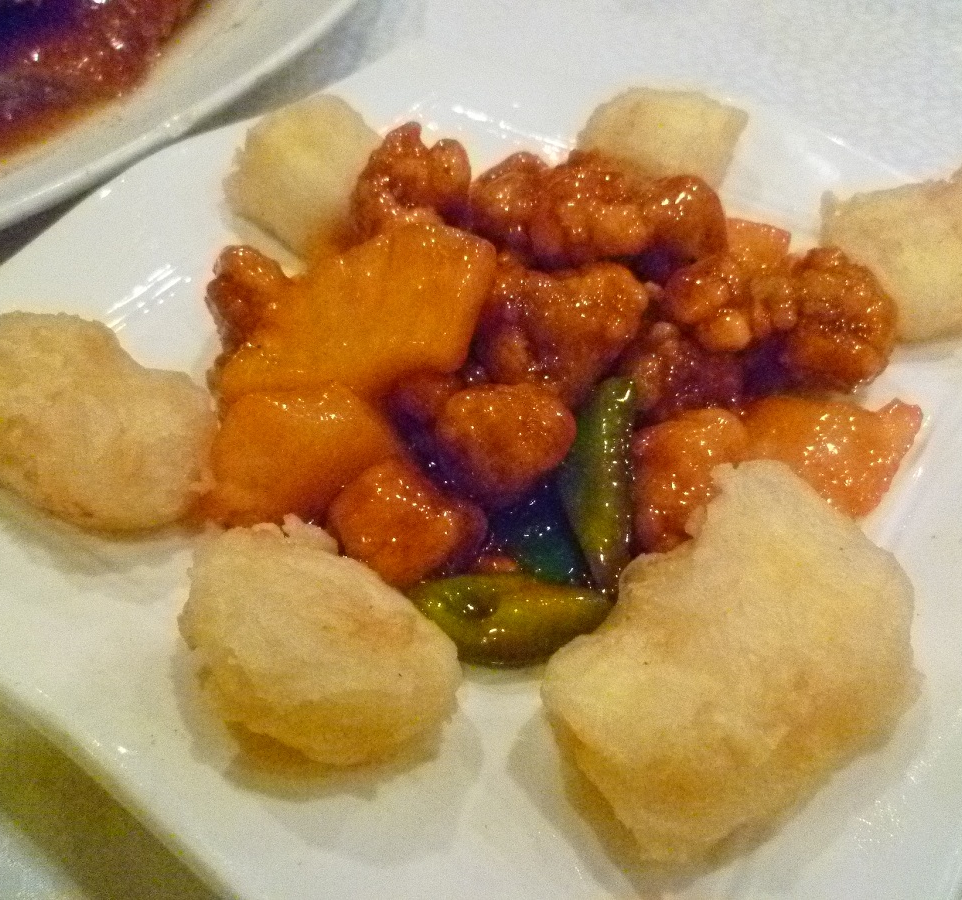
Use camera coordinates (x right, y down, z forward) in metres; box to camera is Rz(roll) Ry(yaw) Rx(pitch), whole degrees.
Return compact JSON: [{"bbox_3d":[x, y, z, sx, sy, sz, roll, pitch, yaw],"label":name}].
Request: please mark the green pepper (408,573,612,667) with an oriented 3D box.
[{"bbox_3d":[0.007,0.042,0.238,0.053,0.021,0.021,1,53,-1],"label":"green pepper"}]

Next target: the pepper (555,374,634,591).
[{"bbox_3d":[0.031,0.008,0.261,0.017,0.025,0.067,-1,53,-3],"label":"pepper"}]

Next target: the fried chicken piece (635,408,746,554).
[{"bbox_3d":[0.057,0.009,0.257,0.028,0.032,0.038,26,56,16],"label":"fried chicken piece"}]

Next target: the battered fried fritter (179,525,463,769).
[{"bbox_3d":[-0.037,0.043,0.224,0.069,0.031,0.048,28,57,18],"label":"battered fried fritter"}]

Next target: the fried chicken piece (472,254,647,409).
[{"bbox_3d":[0.023,-0.034,0.285,0.048,0.034,0.043,-15,55,-13],"label":"fried chicken piece"}]

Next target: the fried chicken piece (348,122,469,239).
[{"bbox_3d":[-0.022,-0.086,0.323,0.040,0.036,0.046,1,53,-1],"label":"fried chicken piece"}]

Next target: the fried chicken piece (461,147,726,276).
[{"bbox_3d":[0.037,-0.077,0.317,0.084,0.034,0.033,9,53,5],"label":"fried chicken piece"}]

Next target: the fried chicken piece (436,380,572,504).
[{"bbox_3d":[0.006,-0.001,0.260,0.039,0.031,0.030,1,53,-1],"label":"fried chicken piece"}]

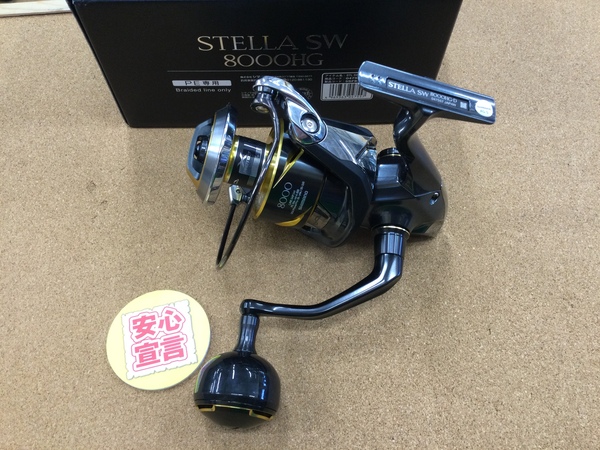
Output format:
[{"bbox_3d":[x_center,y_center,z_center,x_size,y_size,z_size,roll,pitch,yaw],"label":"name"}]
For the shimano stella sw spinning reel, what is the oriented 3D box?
[{"bbox_3d":[0.010,0.010,0.269,0.142,0.136,0.167,8,61,-7],"label":"shimano stella sw spinning reel"}]

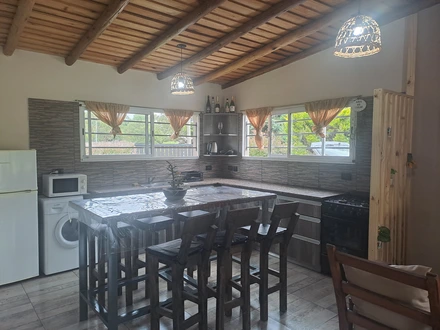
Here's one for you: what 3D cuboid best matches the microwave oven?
[{"bbox_3d":[-1.948,0.248,4.009,0.432,0.250,0.330,-3,4,-40],"label":"microwave oven"}]

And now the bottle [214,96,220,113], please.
[{"bbox_3d":[-0.039,-1.069,5.681,0.080,0.311,0.080,-3,4,-40],"label":"bottle"}]

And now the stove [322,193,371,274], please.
[{"bbox_3d":[1.591,0.843,3.673,0.580,0.880,0.552,-3,4,-40],"label":"stove"}]

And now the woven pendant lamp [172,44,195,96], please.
[{"bbox_3d":[-0.483,-1.213,4.047,0.294,0.606,0.294,0,3,0],"label":"woven pendant lamp"}]

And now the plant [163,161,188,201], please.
[{"bbox_3d":[-0.397,0.134,2.832,0.215,0.338,0.215,0,3,0],"label":"plant"}]

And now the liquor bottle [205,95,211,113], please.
[{"bbox_3d":[-0.196,-1.067,5.600,0.085,0.315,0.085,-3,4,-40],"label":"liquor bottle"}]

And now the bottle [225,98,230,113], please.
[{"bbox_3d":[0.138,-1.047,5.682,0.070,0.268,0.070,-3,4,-40],"label":"bottle"}]

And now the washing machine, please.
[{"bbox_3d":[-1.921,0.828,3.995,0.600,0.860,0.520,-3,4,-40],"label":"washing machine"}]

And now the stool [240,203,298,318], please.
[{"bbox_3d":[0.446,0.818,2.840,0.350,1.017,0.490,-3,4,-40],"label":"stool"}]

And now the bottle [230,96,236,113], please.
[{"bbox_3d":[0.231,-1.066,5.640,0.088,0.310,0.088,-3,4,-40],"label":"bottle"}]

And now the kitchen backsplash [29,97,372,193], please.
[{"bbox_3d":[-0.252,-0.228,3.915,3.187,1.195,2.770,-3,4,-40],"label":"kitchen backsplash"}]

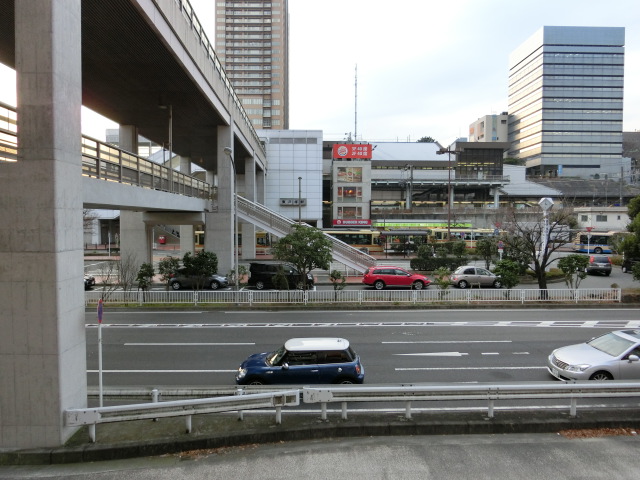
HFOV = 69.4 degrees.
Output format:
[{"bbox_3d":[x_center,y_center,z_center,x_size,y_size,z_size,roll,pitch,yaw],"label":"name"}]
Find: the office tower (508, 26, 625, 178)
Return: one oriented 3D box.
[{"bbox_3d":[92.500,-48.700,176.200,28.900,53.500,27.400,0,2,-2],"label":"office tower"}]

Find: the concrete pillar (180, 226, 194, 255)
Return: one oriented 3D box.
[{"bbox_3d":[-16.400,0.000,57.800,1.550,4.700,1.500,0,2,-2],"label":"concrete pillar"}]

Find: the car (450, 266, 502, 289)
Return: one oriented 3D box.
[{"bbox_3d":[10.980,2.500,32.100,3.720,1.520,1.660,0,3,-2],"label":"car"}]

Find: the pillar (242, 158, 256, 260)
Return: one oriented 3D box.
[{"bbox_3d":[-8.950,-3.980,58.050,1.500,12.600,1.500,0,2,-2],"label":"pillar"}]

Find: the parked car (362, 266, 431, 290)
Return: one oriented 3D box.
[{"bbox_3d":[5.200,2.500,31.650,4.600,1.510,1.800,0,3,-2],"label":"parked car"}]

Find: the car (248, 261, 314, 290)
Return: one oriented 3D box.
[{"bbox_3d":[-2.670,2.530,32.900,4.580,1.830,1.700,0,2,-2],"label":"car"}]

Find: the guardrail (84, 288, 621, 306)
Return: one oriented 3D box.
[{"bbox_3d":[1.950,3.140,25.400,29.700,0.860,0.120,0,2,-2],"label":"guardrail"}]

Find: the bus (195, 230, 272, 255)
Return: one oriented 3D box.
[{"bbox_3d":[-11.600,0.300,58.200,10.600,3.020,2.490,0,3,-2],"label":"bus"}]

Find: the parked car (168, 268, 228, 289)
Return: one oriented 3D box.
[{"bbox_3d":[-8.500,2.700,32.750,4.120,1.480,1.700,0,2,-2],"label":"parked car"}]

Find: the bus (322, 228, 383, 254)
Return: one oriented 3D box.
[{"bbox_3d":[2.530,0.250,58.250,10.600,3.020,2.490,0,3,-2],"label":"bus"}]

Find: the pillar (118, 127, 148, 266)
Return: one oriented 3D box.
[{"bbox_3d":[-13.100,-2.430,32.800,1.870,10.950,1.200,0,3,-3],"label":"pillar"}]

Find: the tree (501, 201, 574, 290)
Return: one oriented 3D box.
[{"bbox_3d":[12.400,0.610,26.300,4.200,5.550,3.900,0,3,-3],"label":"tree"}]

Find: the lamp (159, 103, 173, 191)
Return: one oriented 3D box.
[{"bbox_3d":[-9.130,-5.410,27.300,0.820,5.230,0.280,0,2,-2],"label":"lamp"}]

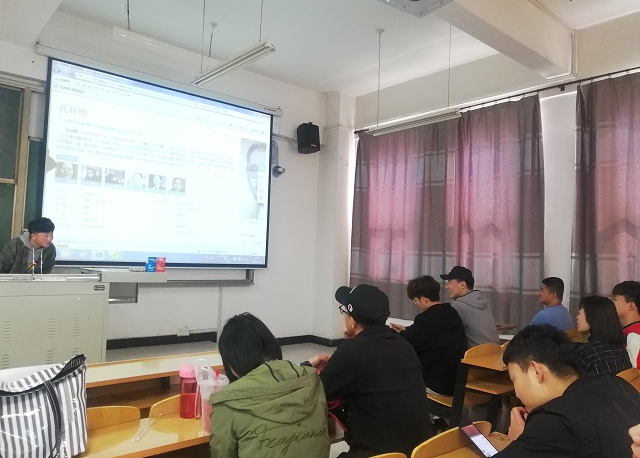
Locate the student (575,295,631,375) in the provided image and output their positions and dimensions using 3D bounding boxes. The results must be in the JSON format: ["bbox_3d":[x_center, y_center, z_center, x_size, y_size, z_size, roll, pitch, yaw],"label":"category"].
[{"bbox_3d":[1.526,0.955,2.941,0.460,1.119,0.720,4,-4,-41],"label":"student"}]

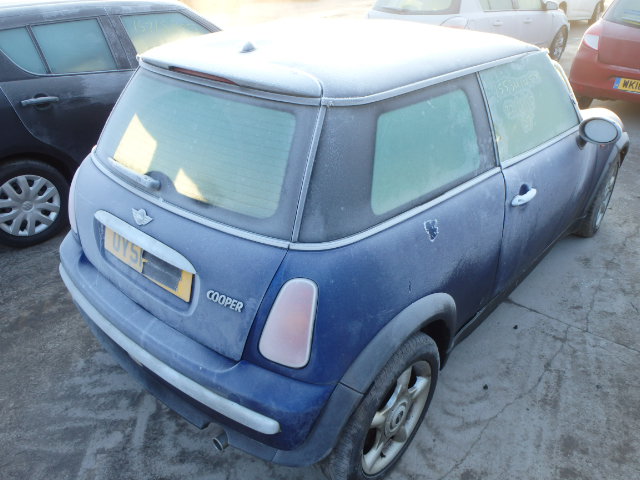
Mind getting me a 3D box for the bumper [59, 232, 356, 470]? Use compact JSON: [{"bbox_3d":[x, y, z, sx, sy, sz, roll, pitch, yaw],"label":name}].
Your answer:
[{"bbox_3d":[-0.566,0.356,1.942,1.580,0.410,0.260,23,36,35],"label":"bumper"}]

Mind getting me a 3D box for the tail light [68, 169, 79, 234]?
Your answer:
[{"bbox_3d":[-0.998,-0.162,2.134,0.057,0.263,0.162,3,25,-25],"label":"tail light"}]

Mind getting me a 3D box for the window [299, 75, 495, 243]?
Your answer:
[{"bbox_3d":[0.295,-0.287,1.661,0.993,0.384,0.122,-25,26,-36],"label":"window"}]

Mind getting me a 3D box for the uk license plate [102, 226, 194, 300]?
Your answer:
[{"bbox_3d":[-0.590,0.063,1.744,0.520,0.111,0.018,23,21,35],"label":"uk license plate"}]

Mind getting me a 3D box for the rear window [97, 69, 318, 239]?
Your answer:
[{"bbox_3d":[-0.430,-0.330,1.736,1.074,0.424,0.063,23,0,35],"label":"rear window"}]

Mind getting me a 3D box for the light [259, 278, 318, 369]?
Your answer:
[{"bbox_3d":[-0.088,0.225,1.444,0.162,0.263,0.057,7,15,11],"label":"light"}]

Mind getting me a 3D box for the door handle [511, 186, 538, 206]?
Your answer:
[{"bbox_3d":[0.803,-0.171,2.032,0.052,0.048,0.225,23,36,35],"label":"door handle"}]

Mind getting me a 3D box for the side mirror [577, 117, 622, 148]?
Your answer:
[{"bbox_3d":[1.305,-0.512,2.406,0.190,0.140,0.125,23,36,35],"label":"side mirror"}]

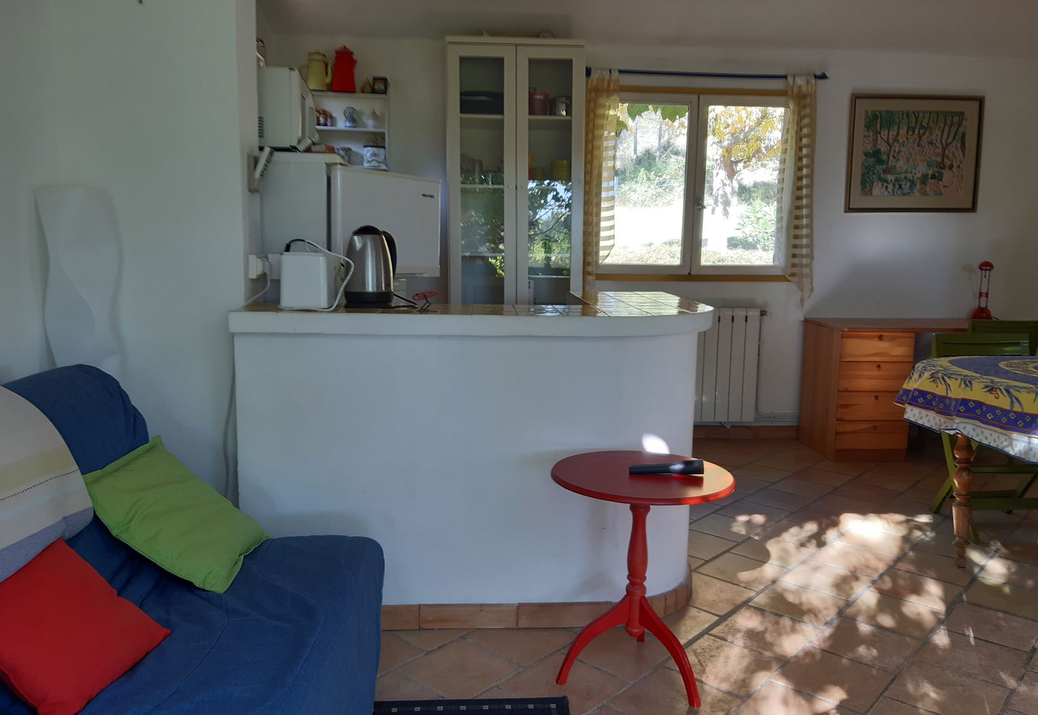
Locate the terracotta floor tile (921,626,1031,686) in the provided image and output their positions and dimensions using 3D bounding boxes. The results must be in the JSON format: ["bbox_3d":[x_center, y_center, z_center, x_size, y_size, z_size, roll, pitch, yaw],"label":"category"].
[{"bbox_3d":[1.328,0.883,2.287,0.248,0.015,0.248,7,10,41],"label":"terracotta floor tile"}]

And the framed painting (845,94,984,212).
[{"bbox_3d":[2.414,-1.239,4.763,0.826,0.694,0.030,0,7,-3],"label":"framed painting"}]

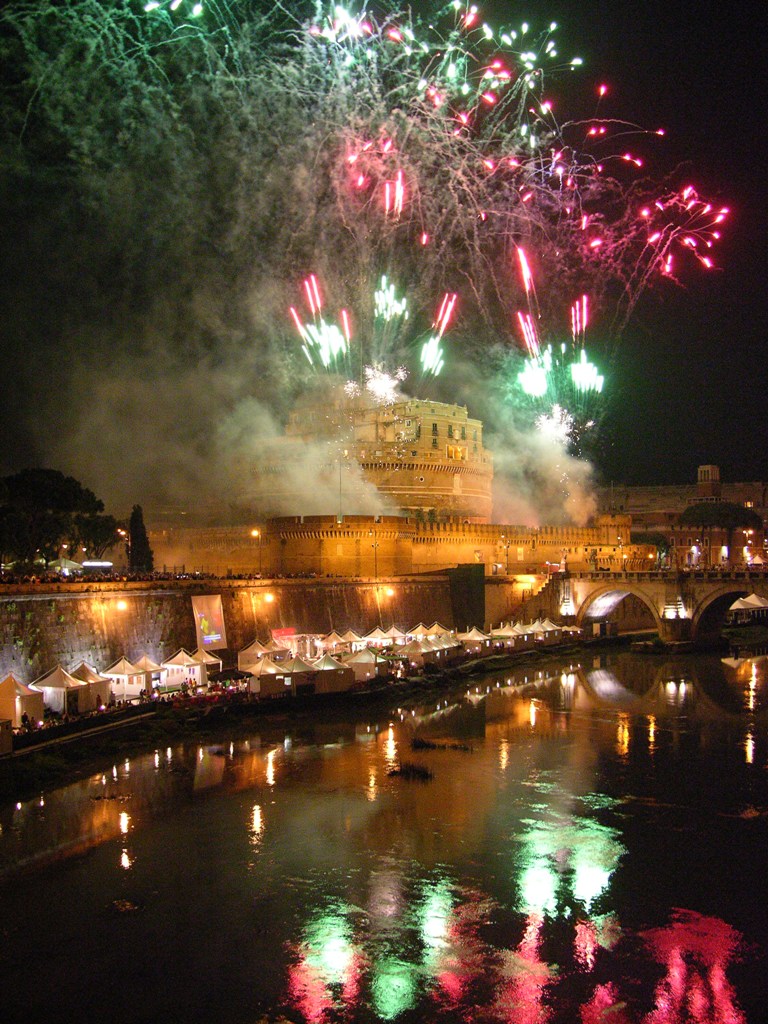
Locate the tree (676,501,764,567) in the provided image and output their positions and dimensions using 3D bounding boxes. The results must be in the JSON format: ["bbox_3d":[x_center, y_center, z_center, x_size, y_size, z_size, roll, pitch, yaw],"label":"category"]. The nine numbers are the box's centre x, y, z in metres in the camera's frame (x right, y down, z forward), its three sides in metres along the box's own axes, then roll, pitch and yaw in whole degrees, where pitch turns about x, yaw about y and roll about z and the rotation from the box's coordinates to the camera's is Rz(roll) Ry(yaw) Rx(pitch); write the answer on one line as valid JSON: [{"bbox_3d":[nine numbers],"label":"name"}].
[{"bbox_3d":[92.620,7.430,285.000,22.500,21.190,19.000,0,-3,0],"label":"tree"}]

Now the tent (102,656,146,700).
[{"bbox_3d":[-25.673,16.264,102.196,3.150,3.960,3.150,-2,-3,27],"label":"tent"}]

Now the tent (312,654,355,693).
[{"bbox_3d":[-5.960,17.880,115.990,3.540,4.100,3.540,2,-4,-29],"label":"tent"}]

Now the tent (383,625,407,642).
[{"bbox_3d":[1.455,19.053,154.707,3.150,3.960,3.150,3,-4,-44],"label":"tent"}]

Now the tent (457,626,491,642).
[{"bbox_3d":[13.065,18.585,147.221,3.300,4.100,3.300,-2,-4,32],"label":"tent"}]

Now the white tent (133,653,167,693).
[{"bbox_3d":[-26.300,17.720,113.730,3.510,4.180,3.510,-1,-4,24],"label":"white tent"}]

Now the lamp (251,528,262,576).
[{"bbox_3d":[-17.889,6.471,145.862,1.400,7.850,0.350,-1,-3,25],"label":"lamp"}]

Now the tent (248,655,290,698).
[{"bbox_3d":[-12.640,17.660,111.940,3.520,4.090,3.520,3,-4,-36],"label":"tent"}]

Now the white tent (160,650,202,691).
[{"bbox_3d":[-21.853,16.800,112.287,3.150,3.960,3.150,-2,-3,28],"label":"white tent"}]

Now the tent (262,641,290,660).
[{"bbox_3d":[-13.608,17.515,125.748,3.150,3.960,3.150,-2,-3,28],"label":"tent"}]

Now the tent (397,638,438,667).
[{"bbox_3d":[3.890,17.674,127.242,3.200,3.800,3.200,-2,-3,27],"label":"tent"}]

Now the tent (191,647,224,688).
[{"bbox_3d":[-20.378,16.948,115.069,3.150,3.960,3.150,-2,-3,28],"label":"tent"}]

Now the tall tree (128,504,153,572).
[{"bbox_3d":[-37.160,4.880,158.000,3.600,12.060,3.600,0,-3,0],"label":"tall tree"}]

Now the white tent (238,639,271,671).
[{"bbox_3d":[-16.870,19.100,137.470,3.530,4.110,3.530,-1,-4,24],"label":"white tent"}]

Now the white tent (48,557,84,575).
[{"bbox_3d":[-45.145,8.419,145.759,3.900,3.950,3.900,-1,-3,25],"label":"white tent"}]

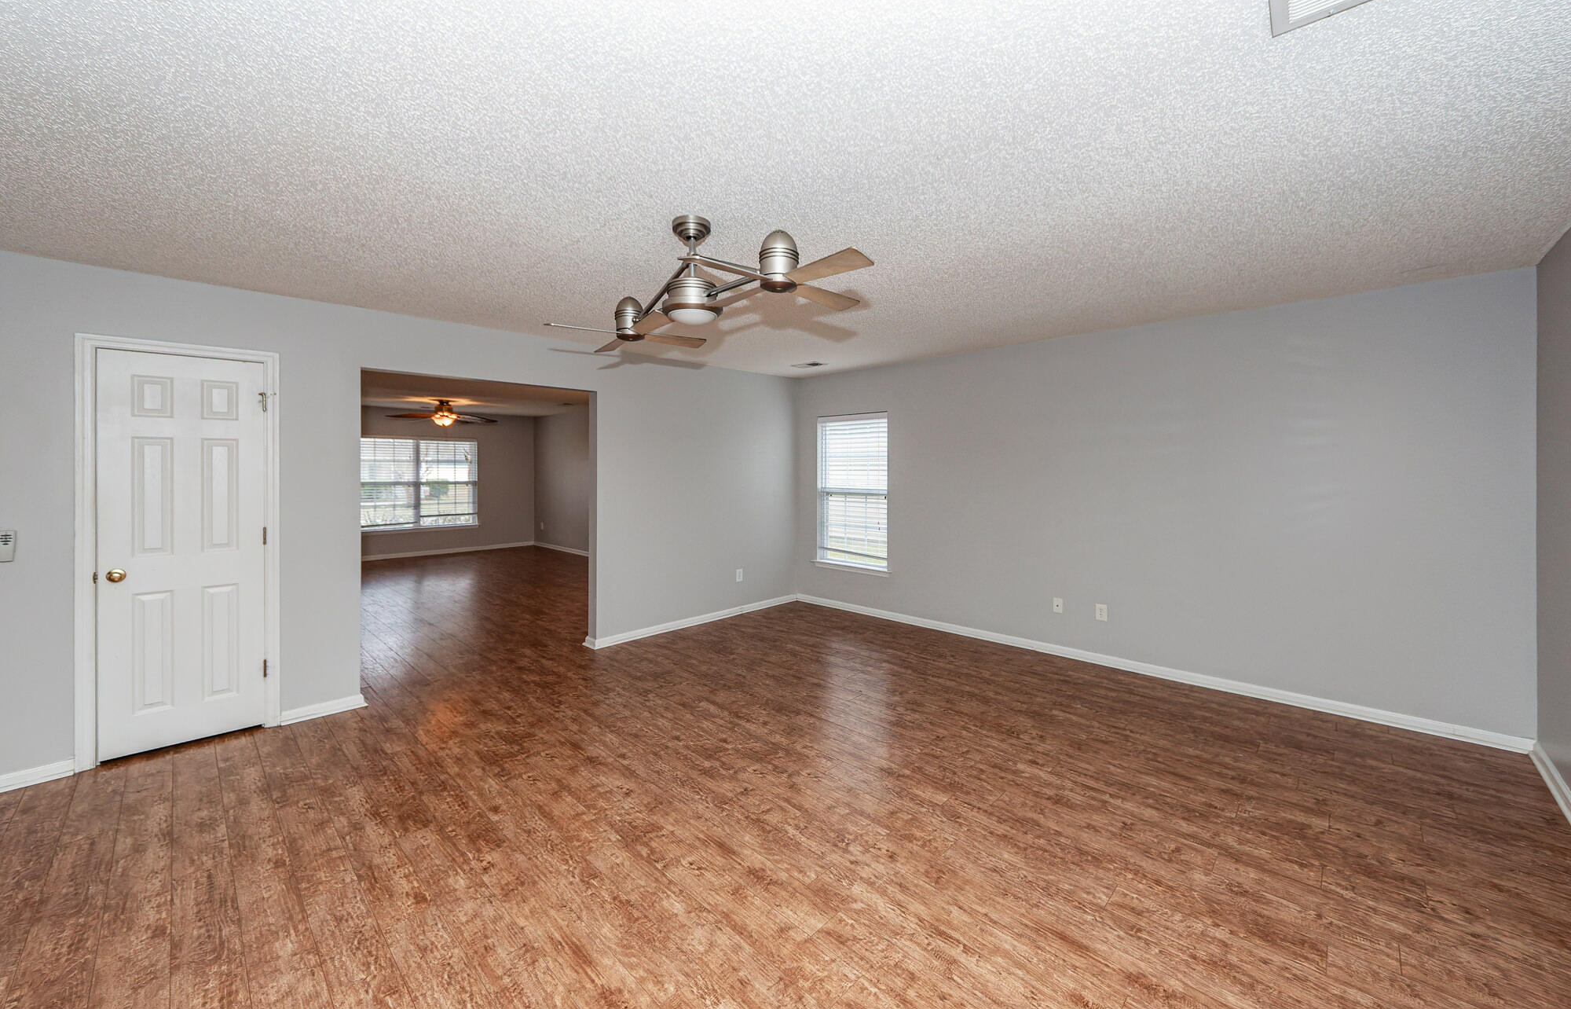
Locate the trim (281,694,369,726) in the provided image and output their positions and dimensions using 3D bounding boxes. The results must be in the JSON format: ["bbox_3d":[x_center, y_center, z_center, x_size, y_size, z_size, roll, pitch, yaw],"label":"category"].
[{"bbox_3d":[-2.827,1.252,3.200,0.390,0.088,0.030,-2,3,-44],"label":"trim"}]

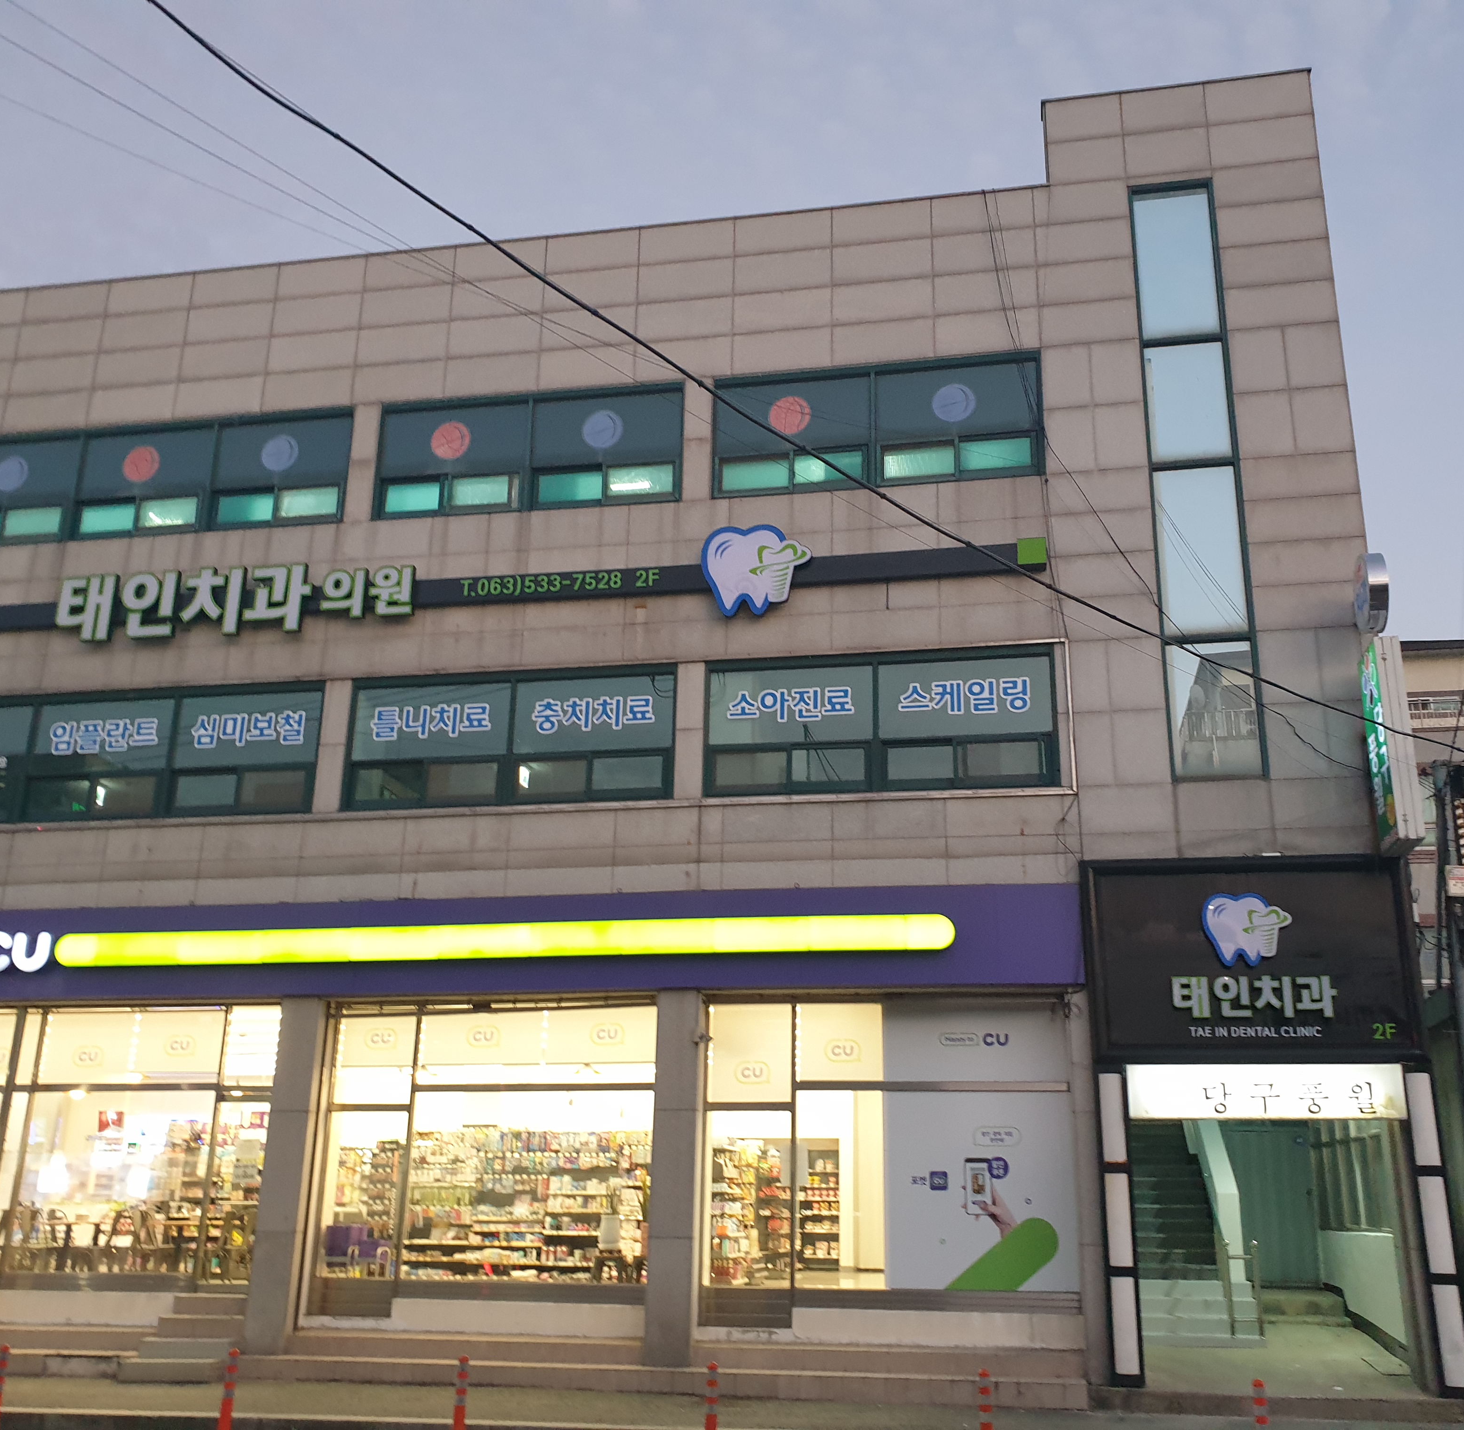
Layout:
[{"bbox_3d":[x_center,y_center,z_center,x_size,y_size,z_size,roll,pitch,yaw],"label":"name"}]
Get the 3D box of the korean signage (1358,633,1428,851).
[{"bbox_3d":[6.039,0.290,13.163,0.219,1.890,0.660,-2,-18,10],"label":"korean signage"}]

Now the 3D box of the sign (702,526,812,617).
[{"bbox_3d":[0.273,-1.496,15.135,1.171,1.037,0.130,-2,-18,10],"label":"sign"}]

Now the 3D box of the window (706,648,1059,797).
[{"bbox_3d":[1.489,0.084,14.570,3.570,1.453,0.120,-2,-18,10],"label":"window"}]

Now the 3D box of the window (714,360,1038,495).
[{"bbox_3d":[1.565,-3.140,15.604,3.568,1.478,0.120,-2,-18,10],"label":"window"}]

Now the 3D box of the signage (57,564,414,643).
[{"bbox_3d":[-5.610,-1.257,16.160,4.302,0.822,0.140,-2,-18,10],"label":"signage"}]

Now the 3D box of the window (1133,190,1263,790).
[{"bbox_3d":[4.781,-2.622,14.835,0.862,6.843,0.120,-2,-18,10],"label":"window"}]

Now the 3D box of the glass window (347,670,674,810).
[{"bbox_3d":[-2.375,0.261,15.234,3.628,1.455,0.120,-2,-18,10],"label":"glass window"}]

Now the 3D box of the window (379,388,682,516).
[{"bbox_3d":[-2.318,-2.978,16.276,3.603,1.478,0.120,-2,-18,10],"label":"window"}]

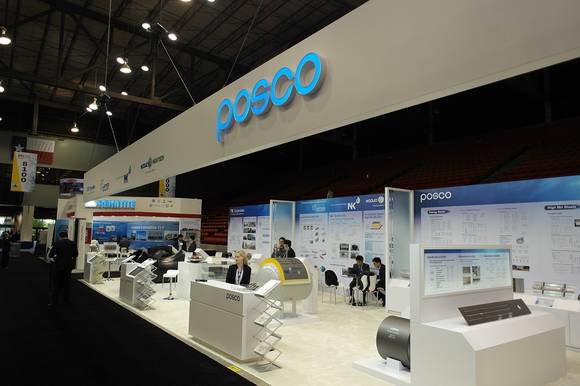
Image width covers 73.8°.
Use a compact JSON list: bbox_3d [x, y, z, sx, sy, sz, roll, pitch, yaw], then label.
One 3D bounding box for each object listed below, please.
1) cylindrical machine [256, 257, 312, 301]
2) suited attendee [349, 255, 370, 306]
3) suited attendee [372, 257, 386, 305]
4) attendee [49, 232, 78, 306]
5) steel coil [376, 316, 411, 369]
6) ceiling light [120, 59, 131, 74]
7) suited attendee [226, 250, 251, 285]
[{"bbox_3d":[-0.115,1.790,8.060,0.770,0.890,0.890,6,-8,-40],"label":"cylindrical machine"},{"bbox_3d":[1.771,2.151,9.666,0.550,1.210,0.720,-1,-7,17],"label":"suited attendee"},{"bbox_3d":[2.389,2.152,9.562,0.720,1.200,0.500,5,-8,-35],"label":"suited attendee"},{"bbox_3d":[-5.572,1.874,9.621,0.620,1.760,0.450,5,-8,-35],"label":"attendee"},{"bbox_3d":[1.440,1.862,4.800,0.555,0.555,0.470,6,-8,-38],"label":"steel coil"},{"bbox_3d":[-8.266,-6.354,19.500,0.560,0.480,0.560,1,-6,0],"label":"ceiling light"},{"bbox_3d":[-0.831,1.570,6.158,0.450,1.280,0.550,-1,-7,17],"label":"suited attendee"}]

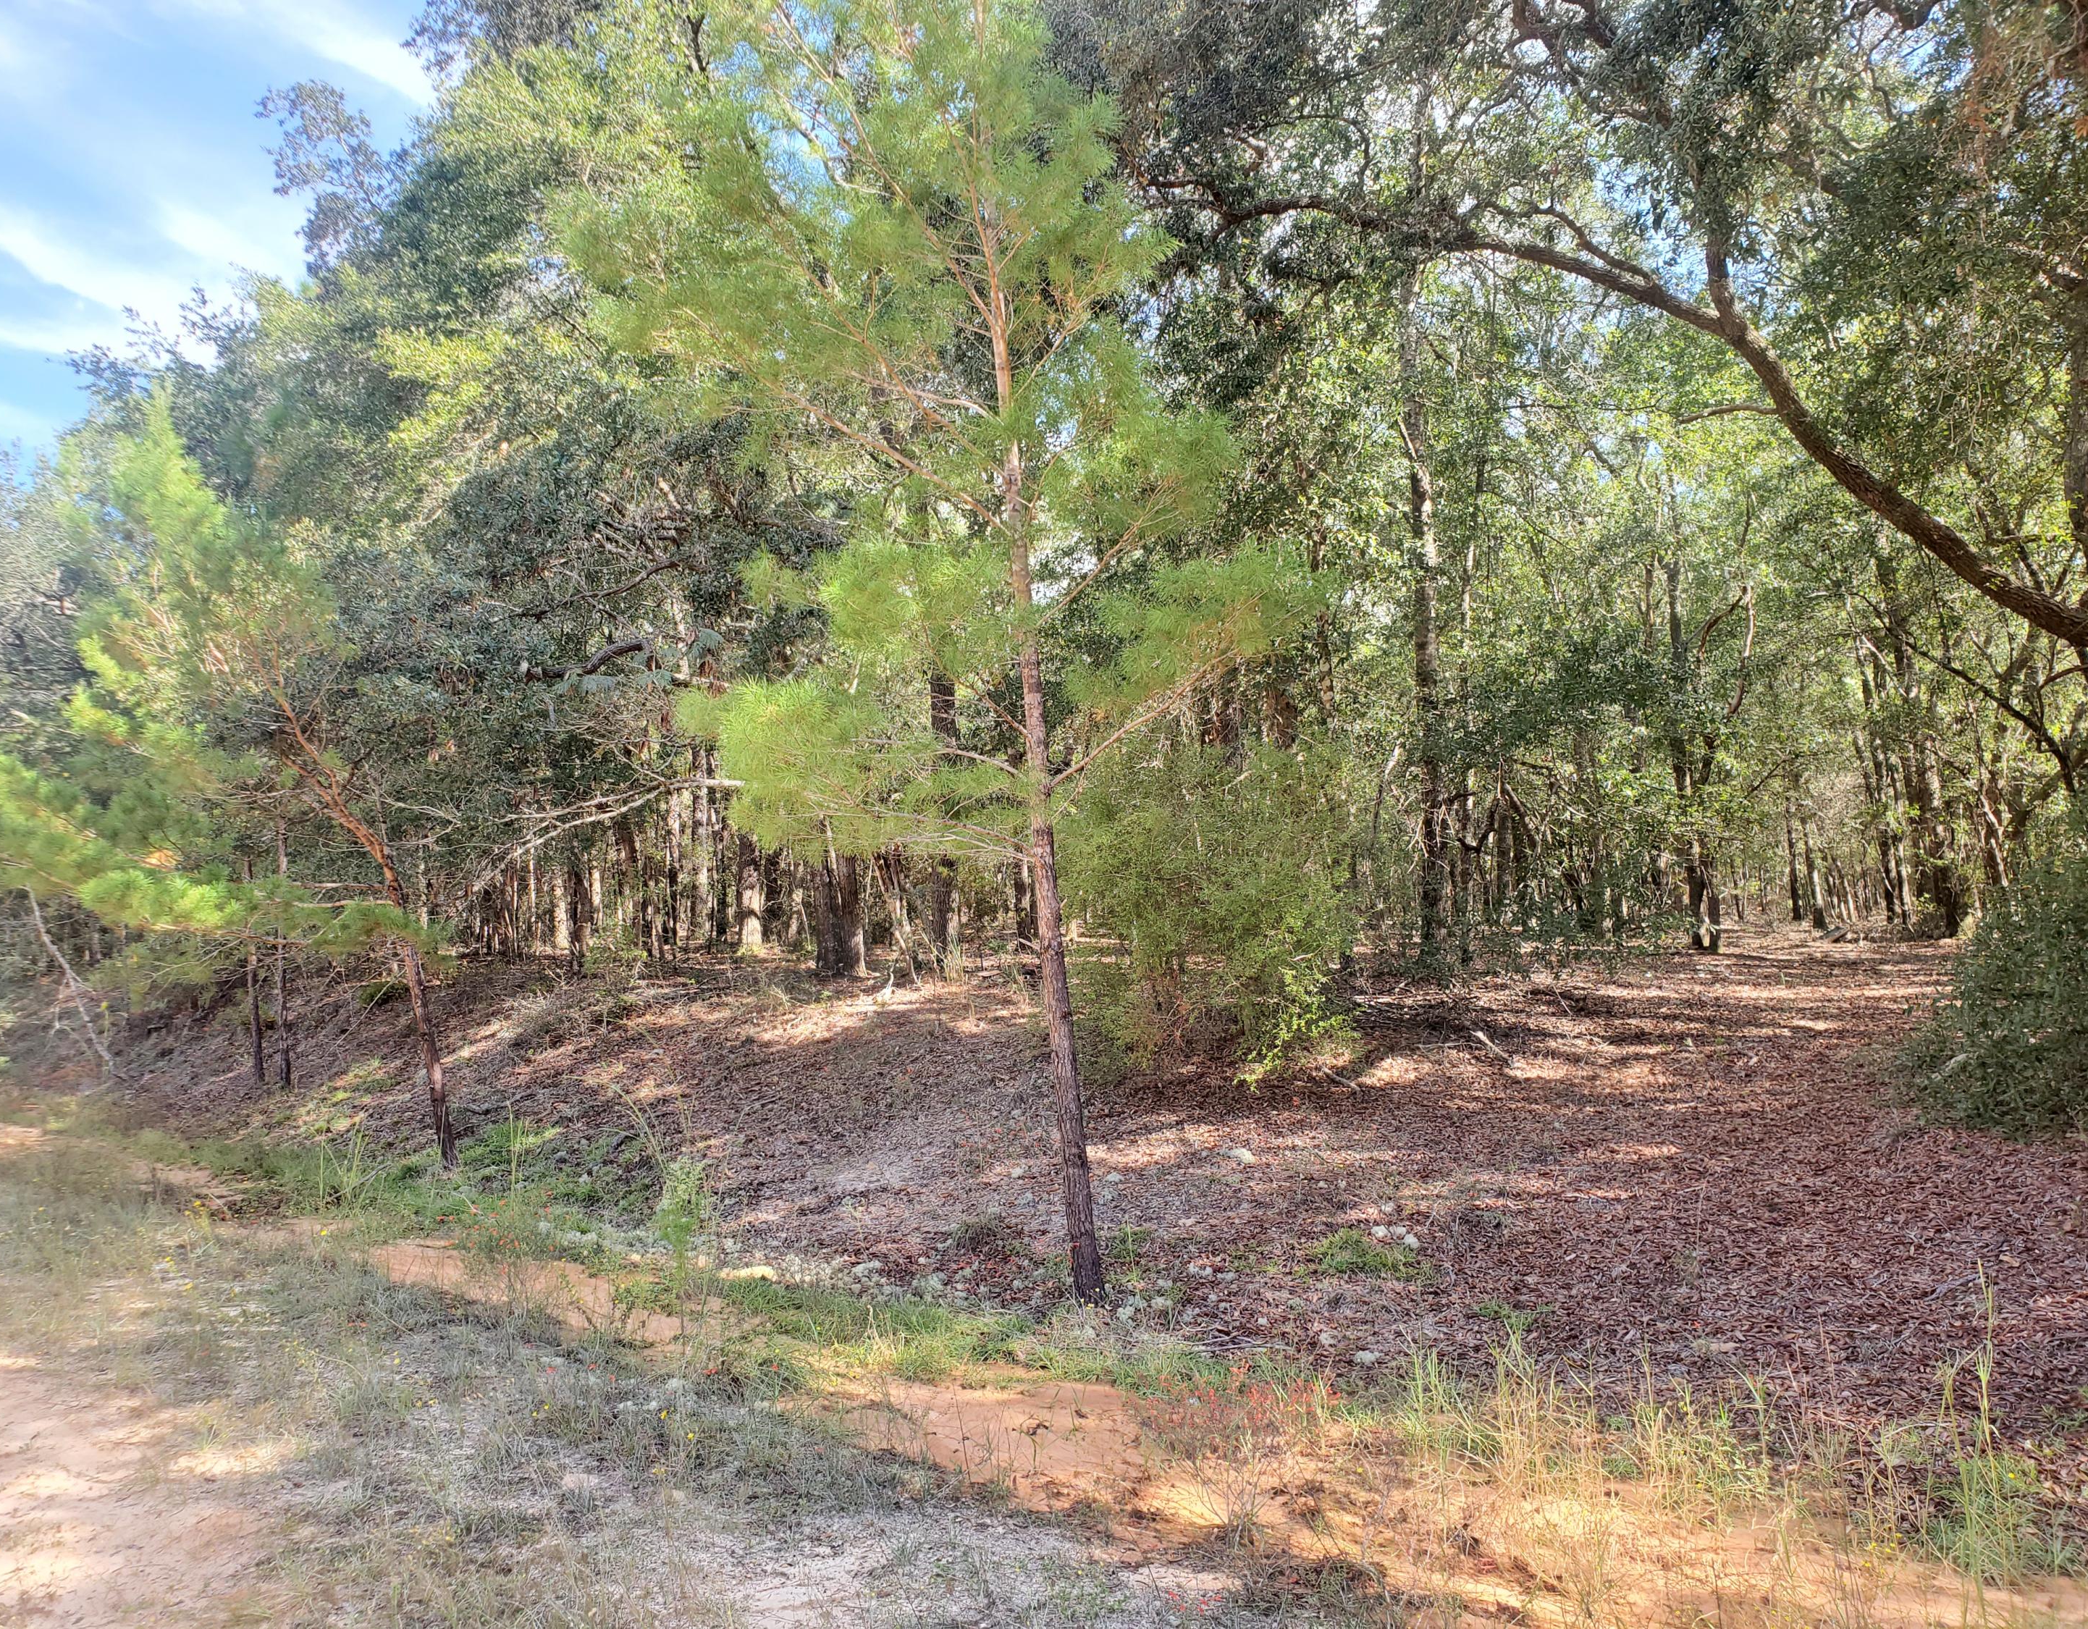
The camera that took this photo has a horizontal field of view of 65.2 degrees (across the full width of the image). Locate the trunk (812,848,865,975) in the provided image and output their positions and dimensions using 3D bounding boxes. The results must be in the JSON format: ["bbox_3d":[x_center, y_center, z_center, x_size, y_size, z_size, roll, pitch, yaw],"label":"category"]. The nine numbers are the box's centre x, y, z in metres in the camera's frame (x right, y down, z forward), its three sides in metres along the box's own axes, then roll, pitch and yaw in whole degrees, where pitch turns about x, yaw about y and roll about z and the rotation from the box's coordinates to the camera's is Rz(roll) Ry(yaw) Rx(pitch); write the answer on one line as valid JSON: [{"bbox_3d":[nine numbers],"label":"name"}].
[{"bbox_3d":[-2.114,0.996,16.800,0.530,1.310,0.460,-1,-2,0],"label":"trunk"}]

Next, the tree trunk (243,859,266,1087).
[{"bbox_3d":[-6.779,1.362,14.000,0.150,1.950,0.120,-1,-2,0],"label":"tree trunk"}]

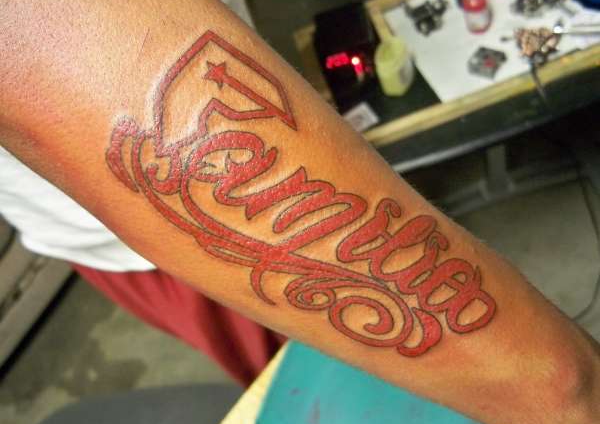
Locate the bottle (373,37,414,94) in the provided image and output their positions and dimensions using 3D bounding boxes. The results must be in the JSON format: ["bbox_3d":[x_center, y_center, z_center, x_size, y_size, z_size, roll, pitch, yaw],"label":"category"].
[{"bbox_3d":[0.139,-0.211,0.940,0.054,0.072,0.054,-20,42,1],"label":"bottle"}]

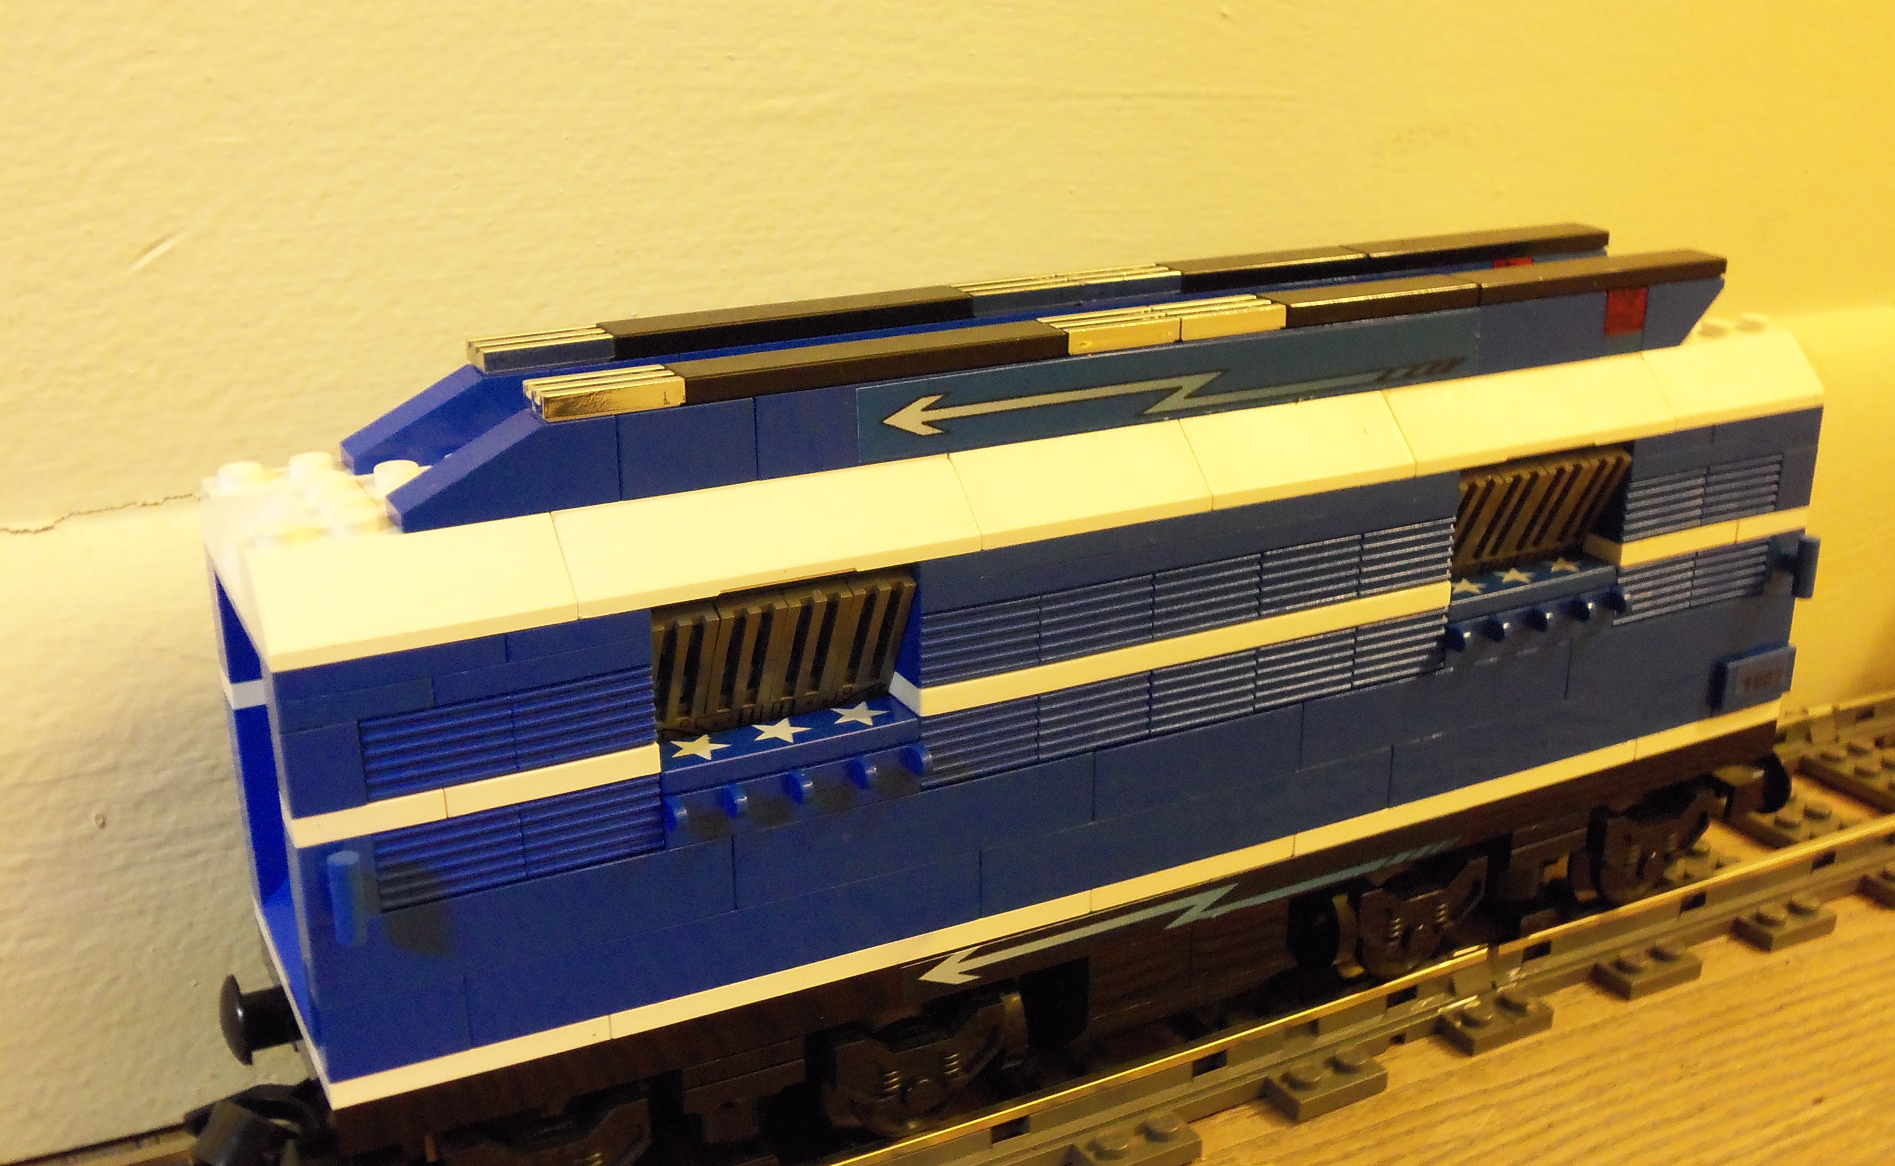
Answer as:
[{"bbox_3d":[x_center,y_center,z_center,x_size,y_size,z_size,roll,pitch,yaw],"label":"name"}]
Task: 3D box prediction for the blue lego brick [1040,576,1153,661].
[{"bbox_3d":[0.016,0.003,0.248,0.016,0.010,0.008,-10,22,-26],"label":"blue lego brick"}]

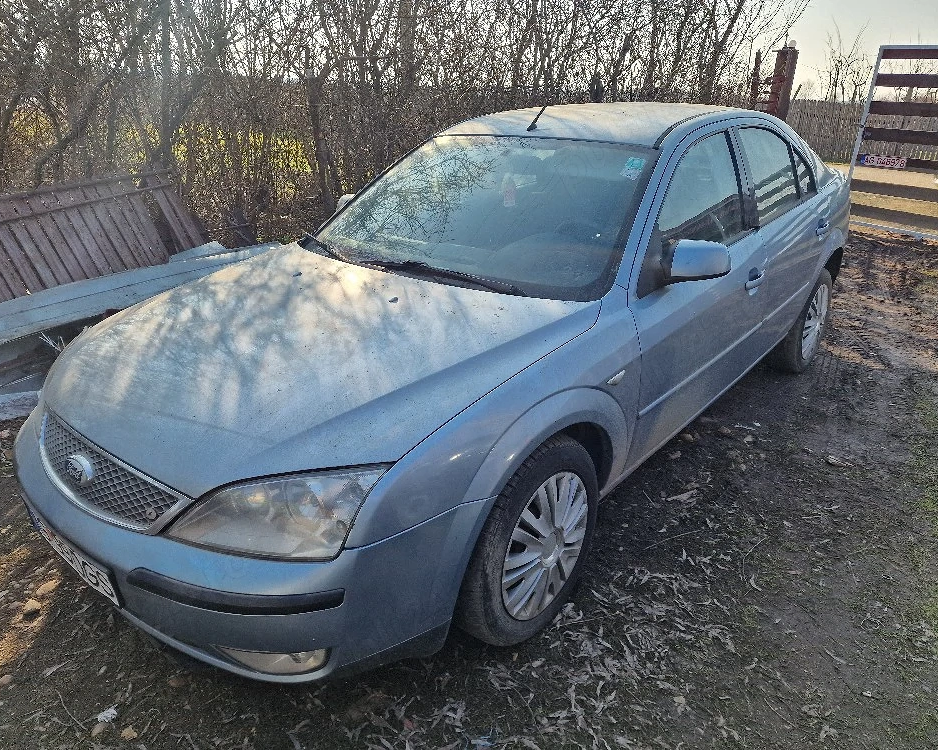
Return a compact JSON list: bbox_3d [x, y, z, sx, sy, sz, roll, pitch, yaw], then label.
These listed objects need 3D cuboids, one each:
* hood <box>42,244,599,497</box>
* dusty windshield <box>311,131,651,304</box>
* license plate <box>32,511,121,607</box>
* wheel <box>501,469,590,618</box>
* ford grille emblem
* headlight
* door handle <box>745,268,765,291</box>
[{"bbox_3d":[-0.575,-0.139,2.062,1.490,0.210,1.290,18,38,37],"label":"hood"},{"bbox_3d":[-0.006,-0.659,2.574,1.460,0.170,0.910,18,58,37],"label":"dusty windshield"},{"bbox_3d":[-1.037,0.445,1.713,0.520,0.110,0.025,18,28,37],"label":"license plate"},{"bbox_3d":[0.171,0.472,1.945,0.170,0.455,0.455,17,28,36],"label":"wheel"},{"bbox_3d":[-0.993,0.237,1.683,0.145,0.060,0.025,18,13,37],"label":"ford grille emblem"},{"bbox_3d":[-0.421,0.278,1.508,0.490,0.195,0.220,6,23,14],"label":"headlight"},{"bbox_3d":[1.167,-0.392,2.696,0.055,0.050,0.215,18,28,37],"label":"door handle"}]

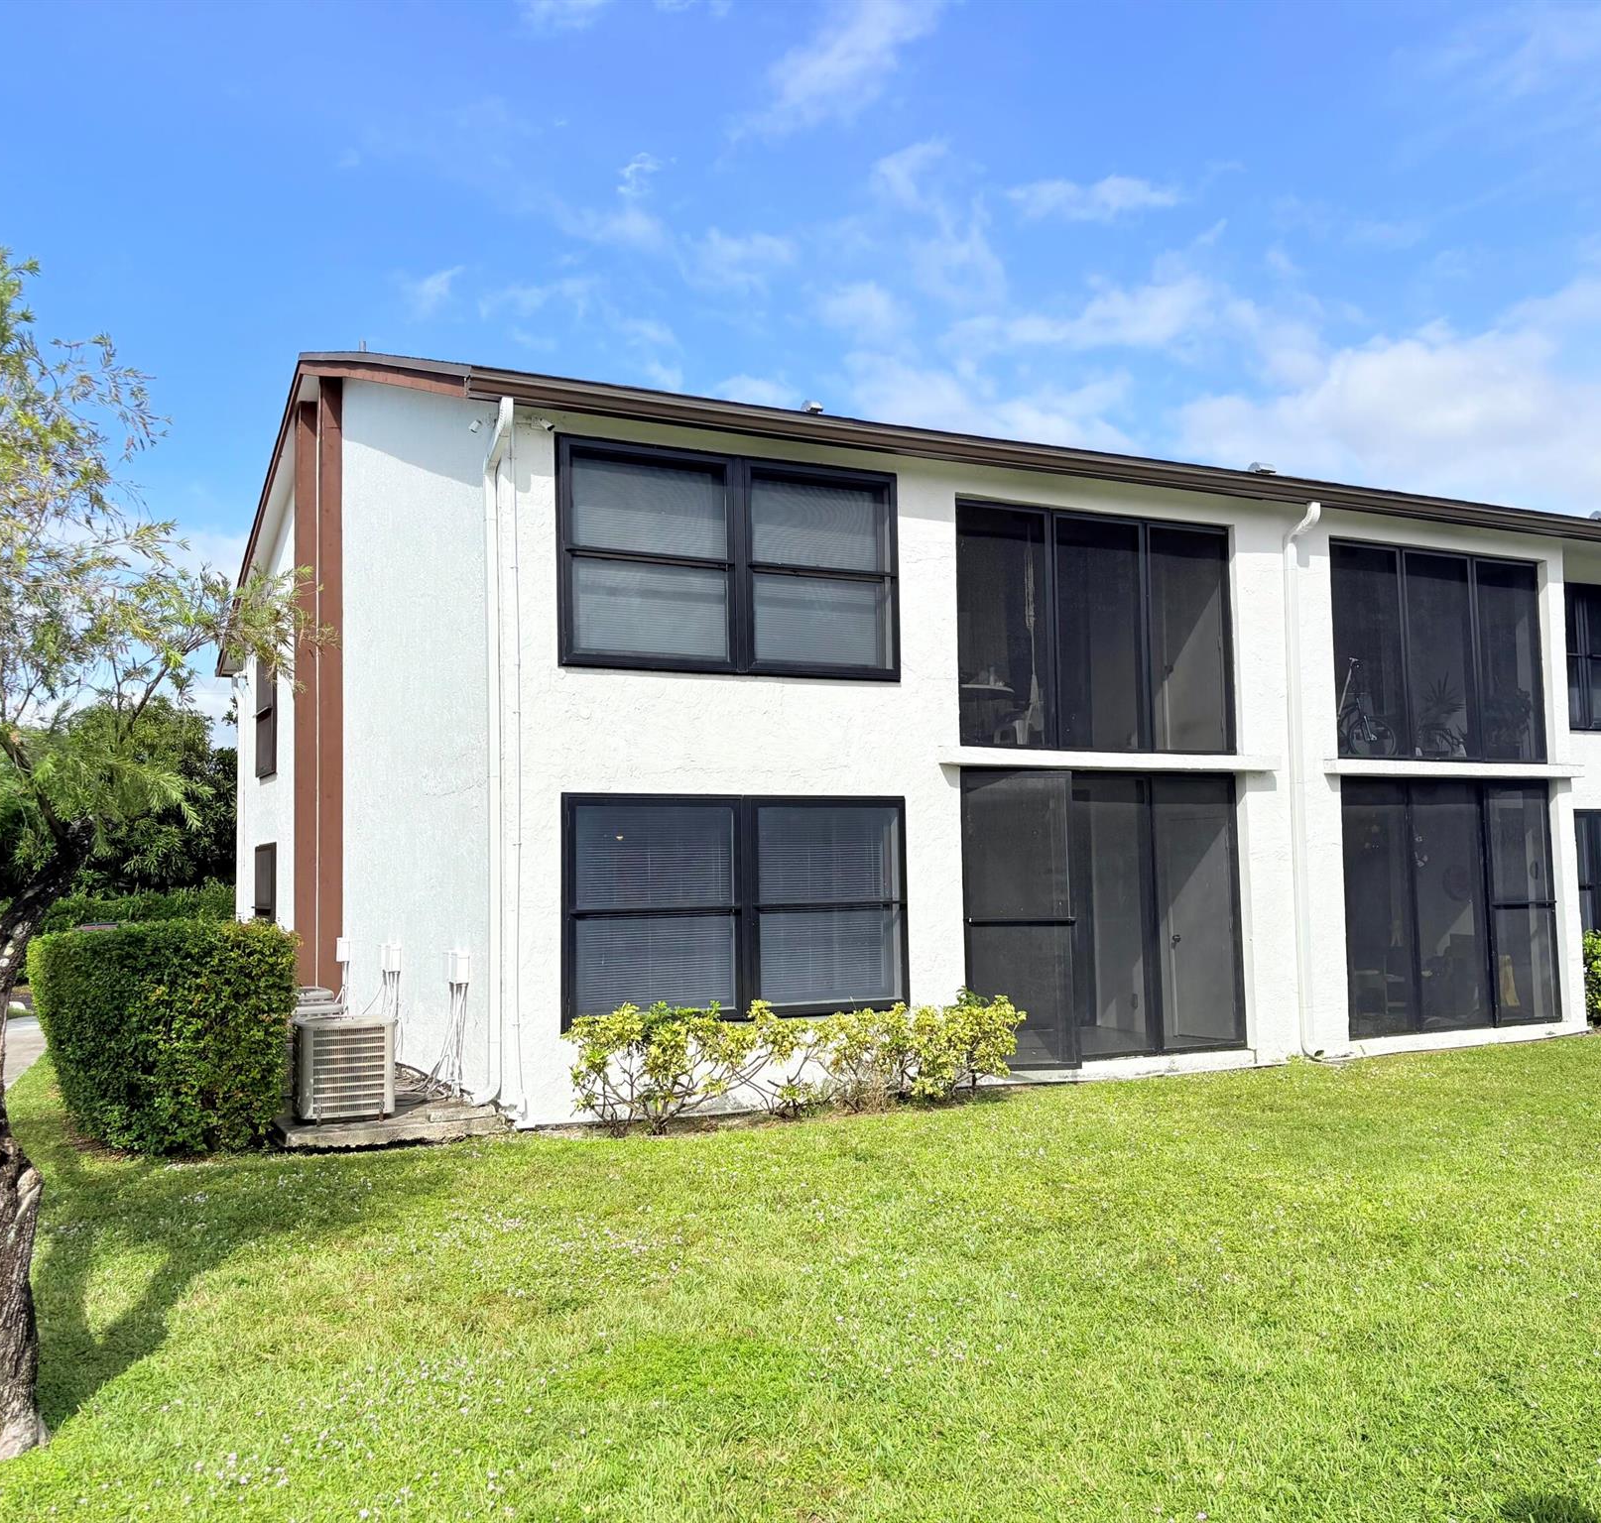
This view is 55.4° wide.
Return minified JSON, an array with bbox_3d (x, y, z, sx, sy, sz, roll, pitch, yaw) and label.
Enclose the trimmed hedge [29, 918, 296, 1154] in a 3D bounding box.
[{"bbox_3d":[-4.336,1.812,10.355,1.530,1.410,1.800,1,-5,-27],"label":"trimmed hedge"}]

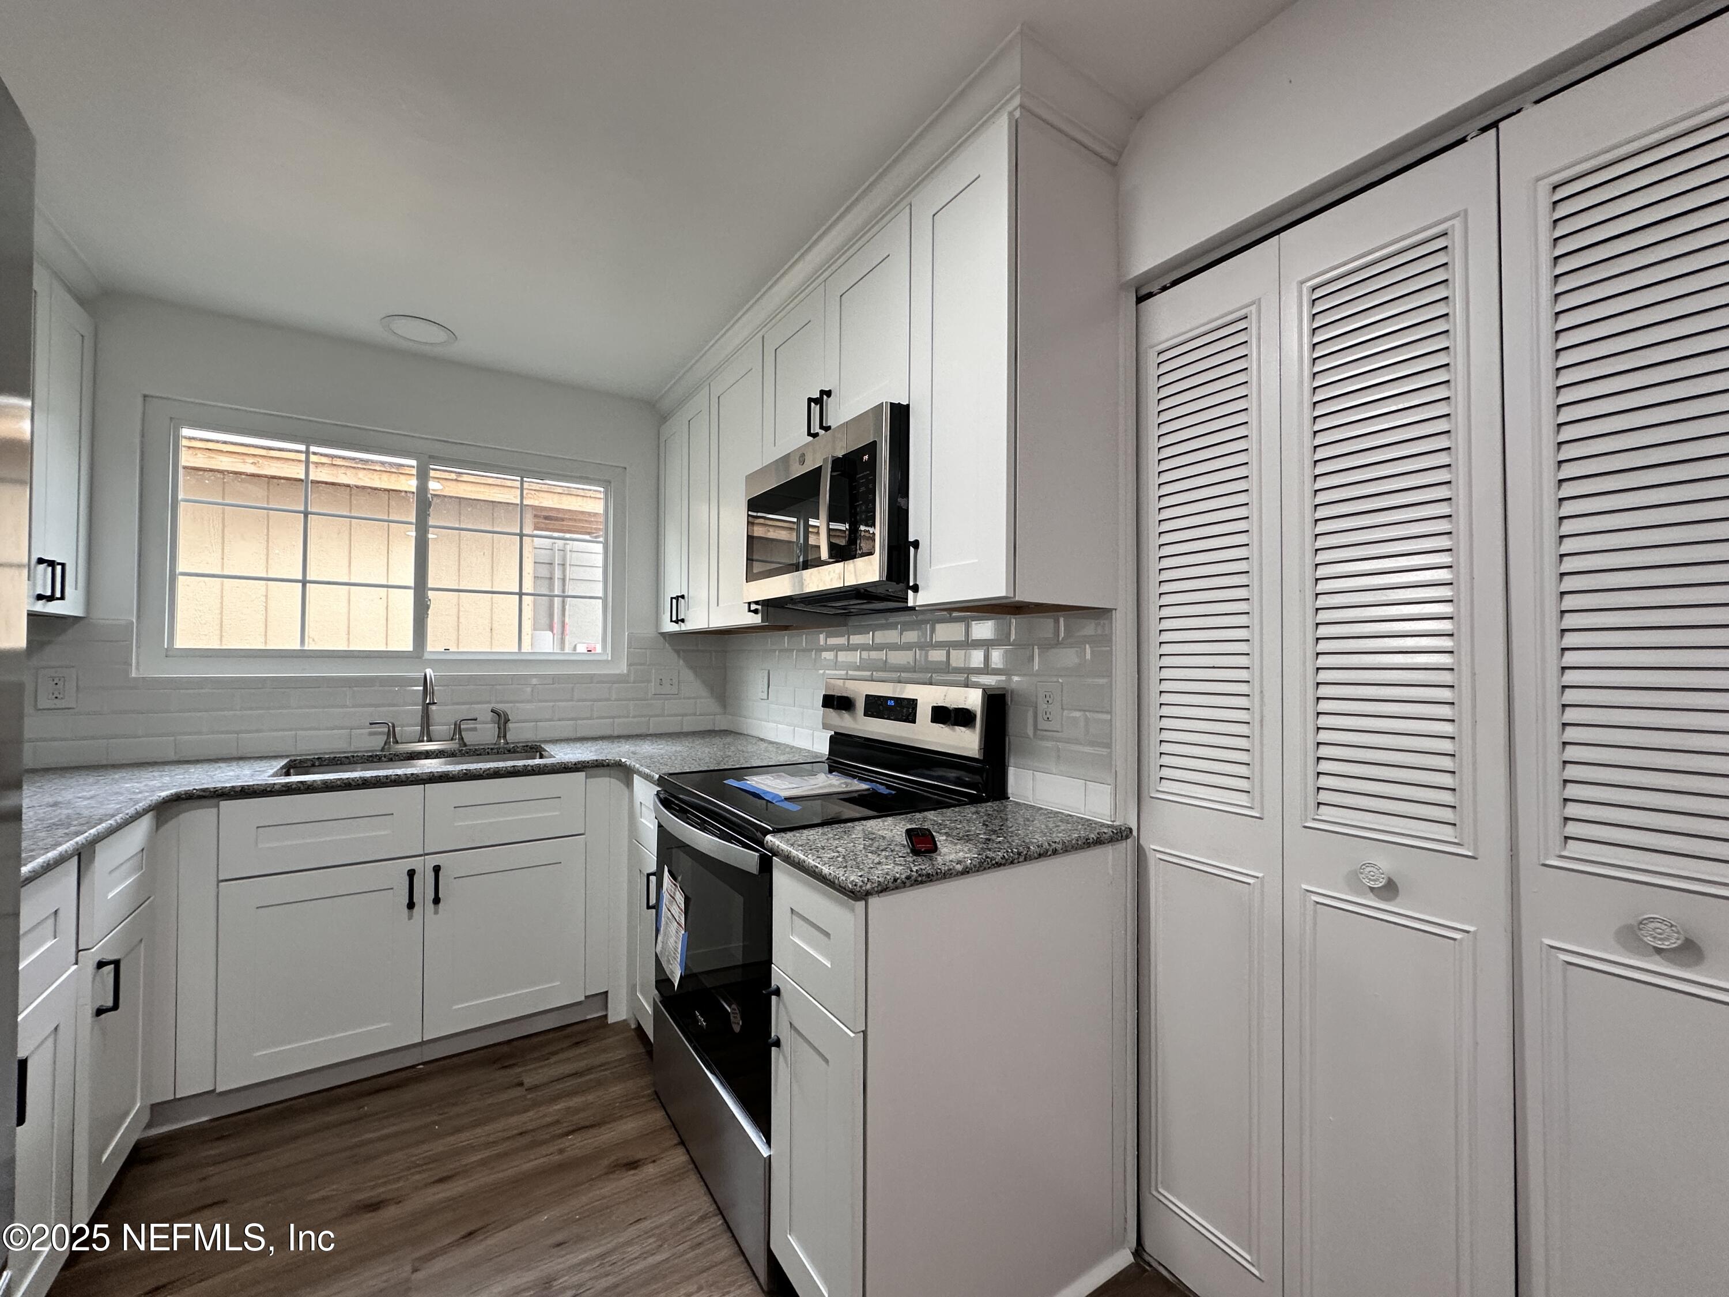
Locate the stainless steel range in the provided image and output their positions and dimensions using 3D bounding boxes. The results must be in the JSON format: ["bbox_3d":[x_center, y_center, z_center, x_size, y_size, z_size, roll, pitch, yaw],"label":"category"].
[{"bbox_3d":[-0.140,0.688,1.849,0.697,1.182,0.756,1,-1,-33],"label":"stainless steel range"}]

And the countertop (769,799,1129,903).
[{"bbox_3d":[0.186,0.388,1.415,0.683,0.039,0.341,1,-1,-33],"label":"countertop"}]

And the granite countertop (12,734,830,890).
[{"bbox_3d":[-1.259,0.392,2.027,2.435,0.039,1.580,1,-1,-33],"label":"granite countertop"}]

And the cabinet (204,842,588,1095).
[{"bbox_3d":[-1.476,0.896,2.330,0.911,0.543,0.600,1,-1,-33],"label":"cabinet"}]

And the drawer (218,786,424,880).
[{"bbox_3d":[-1.610,0.513,2.126,0.454,0.207,0.400,1,-1,-33],"label":"drawer"}]

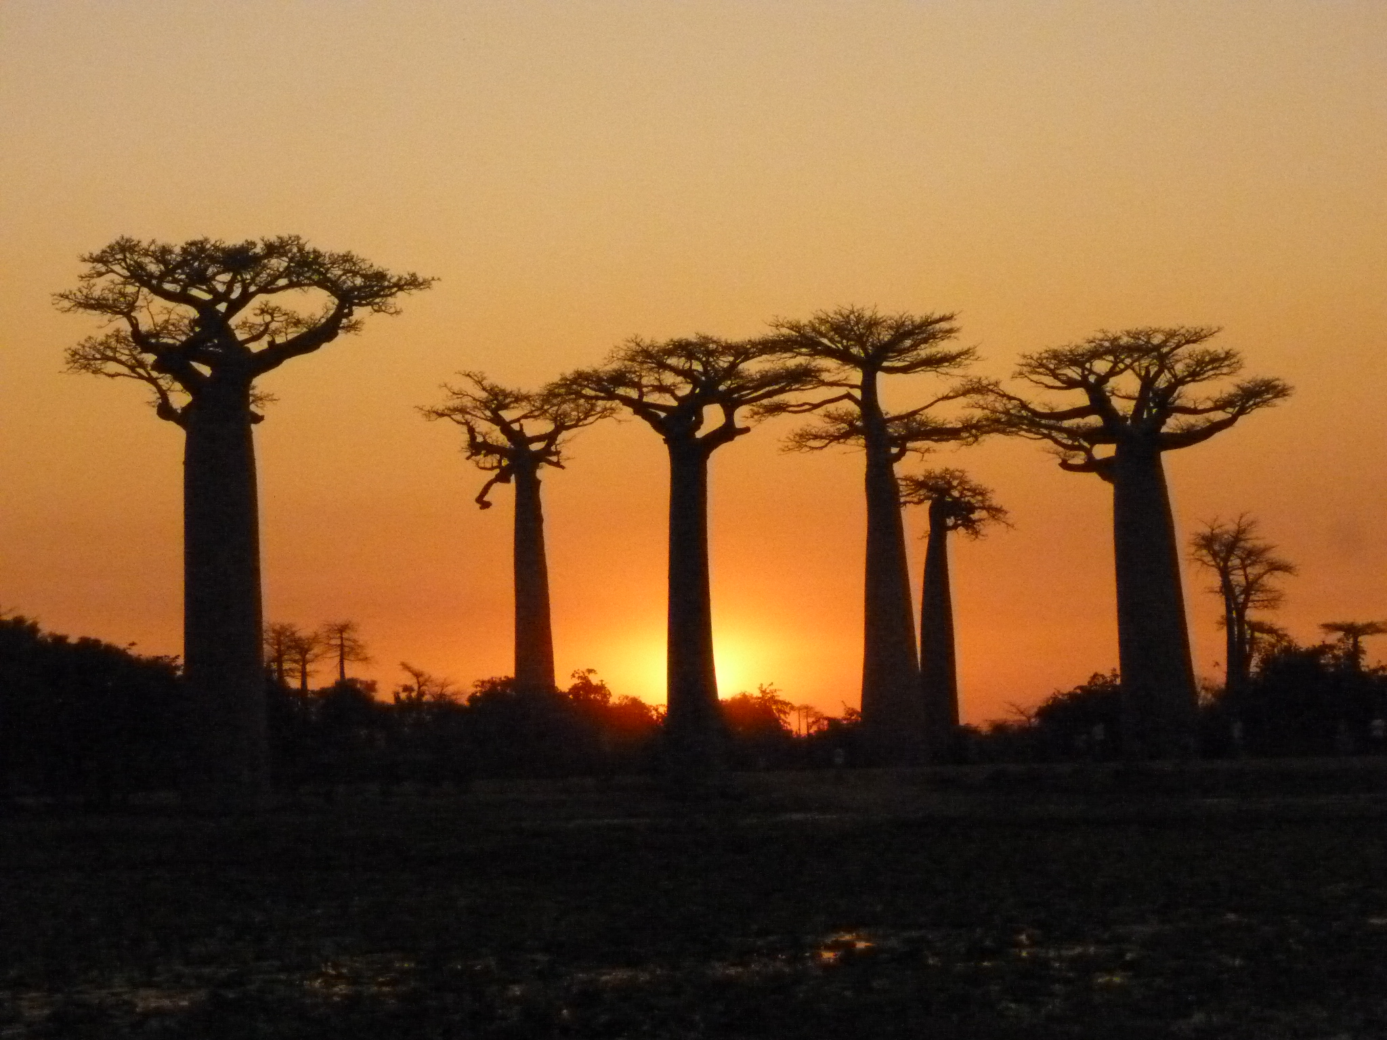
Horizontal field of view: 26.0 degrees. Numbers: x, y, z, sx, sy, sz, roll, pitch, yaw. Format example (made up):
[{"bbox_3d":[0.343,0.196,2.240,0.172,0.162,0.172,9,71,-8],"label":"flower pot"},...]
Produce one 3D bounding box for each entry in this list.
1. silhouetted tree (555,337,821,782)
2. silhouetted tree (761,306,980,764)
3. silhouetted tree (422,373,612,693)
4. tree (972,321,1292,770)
[{"bbox_3d":[-0.195,1.538,108.000,9.255,16.278,8.977,-2,-4,0],"label":"silhouetted tree"},{"bbox_3d":[7.016,0.622,119.000,8.408,18.279,8.155,-2,-4,0],"label":"silhouetted tree"},{"bbox_3d":[-7.582,2.116,129.000,7.896,16.838,7.659,-2,-4,0],"label":"silhouetted tree"},{"bbox_3d":[17.896,0.954,123.000,12.734,17.741,12.352,-2,-4,0],"label":"tree"}]

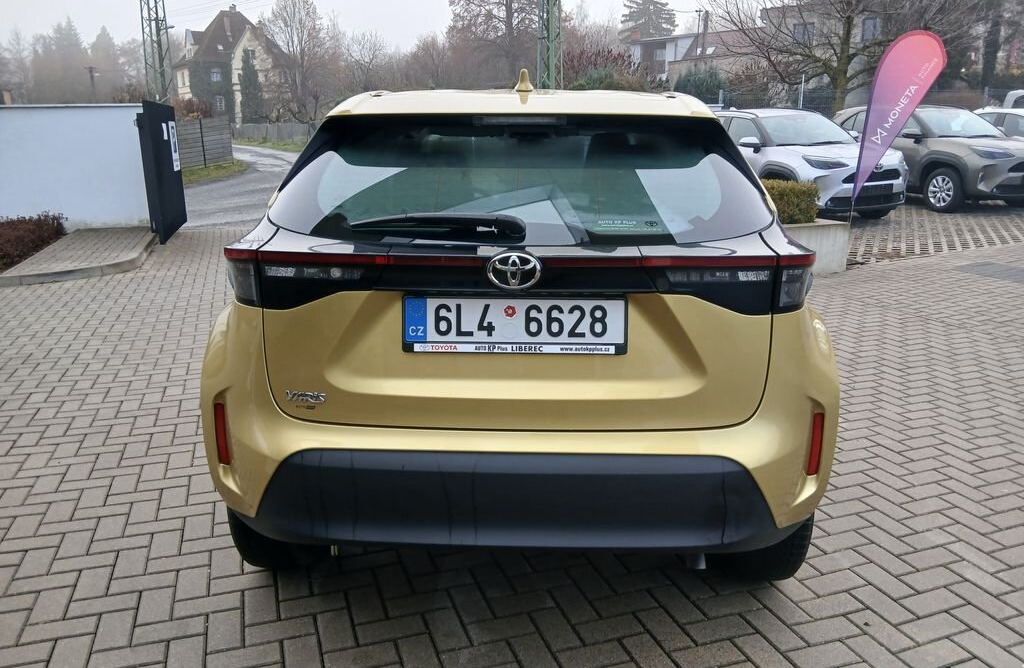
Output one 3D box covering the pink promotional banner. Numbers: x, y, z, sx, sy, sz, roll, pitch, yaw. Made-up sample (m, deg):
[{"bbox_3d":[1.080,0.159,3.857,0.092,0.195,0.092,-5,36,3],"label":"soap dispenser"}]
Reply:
[{"bbox_3d":[4.221,-2.386,8.400,0.830,1.760,0.100,3,15,12],"label":"pink promotional banner"}]

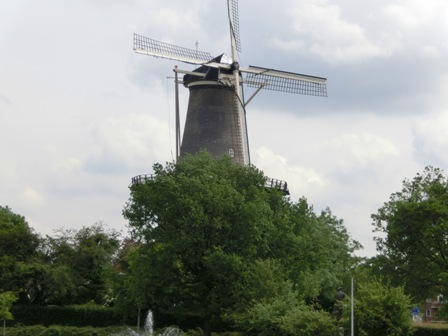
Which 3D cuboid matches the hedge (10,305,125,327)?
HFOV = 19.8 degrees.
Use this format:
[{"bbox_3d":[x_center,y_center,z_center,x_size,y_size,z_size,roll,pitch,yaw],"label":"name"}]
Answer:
[{"bbox_3d":[-10.570,10.030,86.000,8.200,1.750,1.400,2,-7,-3],"label":"hedge"}]

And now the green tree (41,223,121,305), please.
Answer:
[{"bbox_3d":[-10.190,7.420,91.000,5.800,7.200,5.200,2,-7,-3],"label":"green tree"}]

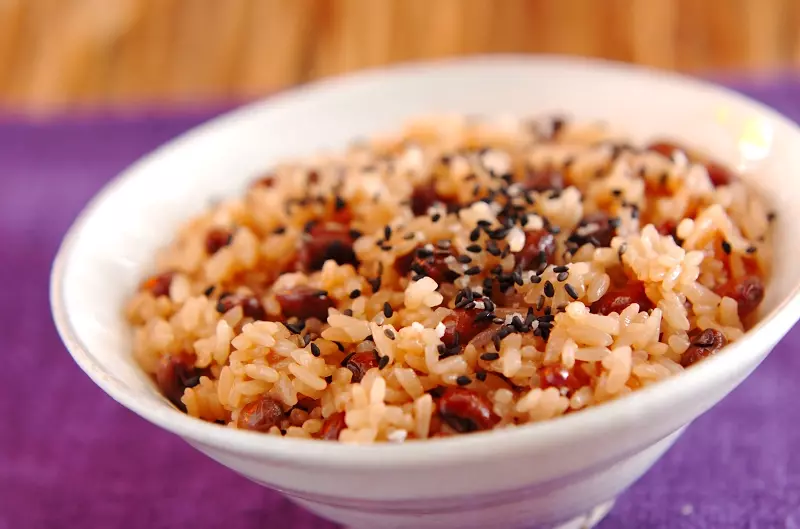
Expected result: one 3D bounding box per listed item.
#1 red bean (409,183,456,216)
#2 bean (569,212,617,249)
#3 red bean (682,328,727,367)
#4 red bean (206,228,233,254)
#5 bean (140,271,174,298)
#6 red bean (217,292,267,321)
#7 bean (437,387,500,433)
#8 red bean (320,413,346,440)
[{"bbox_3d":[0.006,-0.011,0.487,0.009,0.006,0.006,6,34,19],"label":"red bean"},{"bbox_3d":[0.032,-0.005,0.476,0.009,0.006,0.006,-5,32,2],"label":"bean"},{"bbox_3d":[0.048,0.013,0.451,0.009,0.006,0.006,-25,37,-27],"label":"red bean"},{"bbox_3d":[-0.031,-0.004,0.481,0.007,0.006,0.006,-28,36,-31],"label":"red bean"},{"bbox_3d":[-0.040,0.003,0.481,0.008,0.005,0.006,-17,34,-17],"label":"bean"},{"bbox_3d":[-0.026,0.007,0.468,0.009,0.005,0.006,8,35,22],"label":"red bean"},{"bbox_3d":[0.011,0.022,0.440,0.009,0.006,0.006,18,40,34],"label":"bean"},{"bbox_3d":[-0.010,0.025,0.441,0.006,0.005,0.008,21,41,36],"label":"red bean"}]

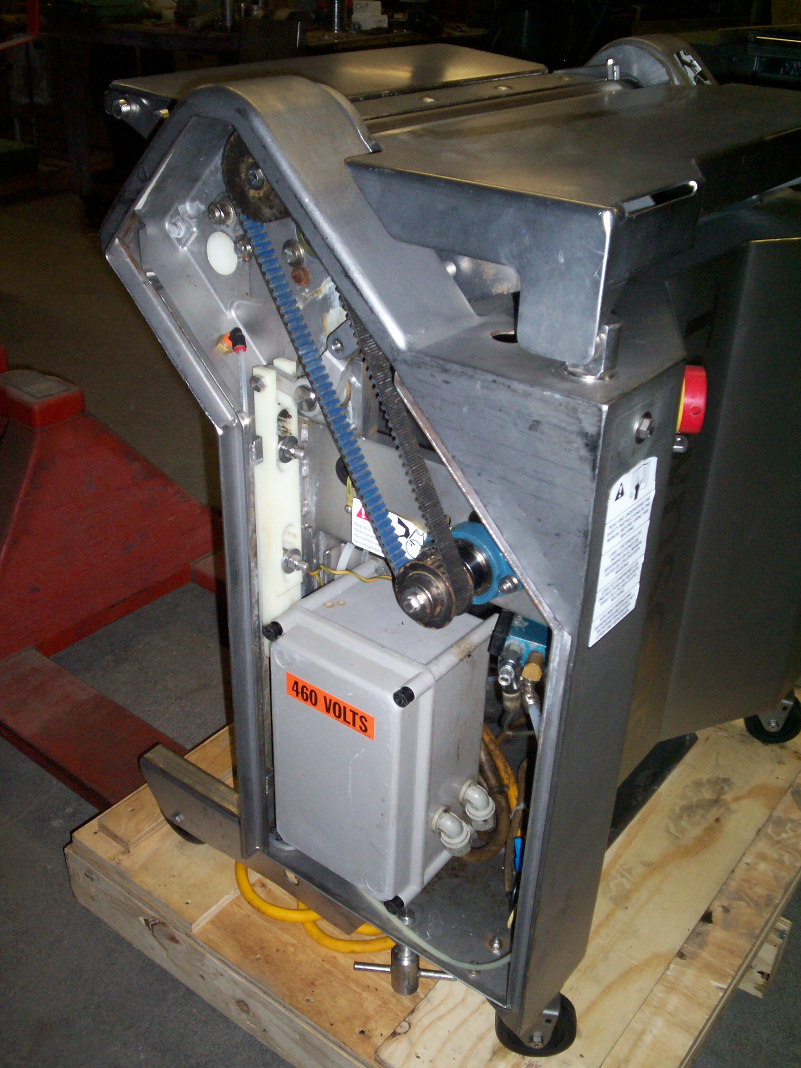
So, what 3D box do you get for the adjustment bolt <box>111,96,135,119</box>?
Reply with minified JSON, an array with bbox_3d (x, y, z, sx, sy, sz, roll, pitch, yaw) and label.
[{"bbox_3d":[-0.274,-0.421,1.098,0.019,0.019,0.013,22,35,31],"label":"adjustment bolt"}]

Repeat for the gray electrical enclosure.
[{"bbox_3d":[-0.019,0.213,1.187,0.181,0.288,0.166,22,36,31],"label":"gray electrical enclosure"}]

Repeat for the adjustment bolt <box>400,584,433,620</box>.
[{"bbox_3d":[0.012,0.062,0.986,0.033,0.033,0.019,22,36,31],"label":"adjustment bolt"}]

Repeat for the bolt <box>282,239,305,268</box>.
[{"bbox_3d":[-0.096,-0.251,0.997,0.025,0.025,0.009,22,35,31],"label":"bolt"}]

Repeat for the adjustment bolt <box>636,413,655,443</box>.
[{"bbox_3d":[0.182,-0.078,0.824,0.008,0.022,0.022,22,35,31],"label":"adjustment bolt"}]

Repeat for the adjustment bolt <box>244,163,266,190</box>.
[{"bbox_3d":[-0.123,-0.301,0.936,0.021,0.021,0.012,22,36,31],"label":"adjustment bolt"}]

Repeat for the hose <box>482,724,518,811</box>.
[{"bbox_3d":[0.108,0.252,1.201,0.048,0.095,0.035,22,35,31],"label":"hose"}]

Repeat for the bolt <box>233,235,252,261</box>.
[{"bbox_3d":[-0.146,-0.265,1.032,0.022,0.022,0.010,22,35,31],"label":"bolt"}]

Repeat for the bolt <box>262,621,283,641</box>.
[{"bbox_3d":[-0.129,0.097,1.116,0.017,0.017,0.014,22,35,31],"label":"bolt"}]

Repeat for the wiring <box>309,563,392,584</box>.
[{"bbox_3d":[-0.053,0.042,1.159,0.095,0.028,0.030,4,30,4],"label":"wiring"}]

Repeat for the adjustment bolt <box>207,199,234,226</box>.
[{"bbox_3d":[-0.166,-0.297,1.025,0.024,0.024,0.018,22,36,31],"label":"adjustment bolt"}]

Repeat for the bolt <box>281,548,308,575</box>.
[{"bbox_3d":[-0.102,0.030,1.113,0.024,0.025,0.025,22,36,31],"label":"bolt"}]

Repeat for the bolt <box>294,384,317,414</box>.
[{"bbox_3d":[-0.087,-0.124,1.029,0.026,0.026,0.010,22,35,31],"label":"bolt"}]

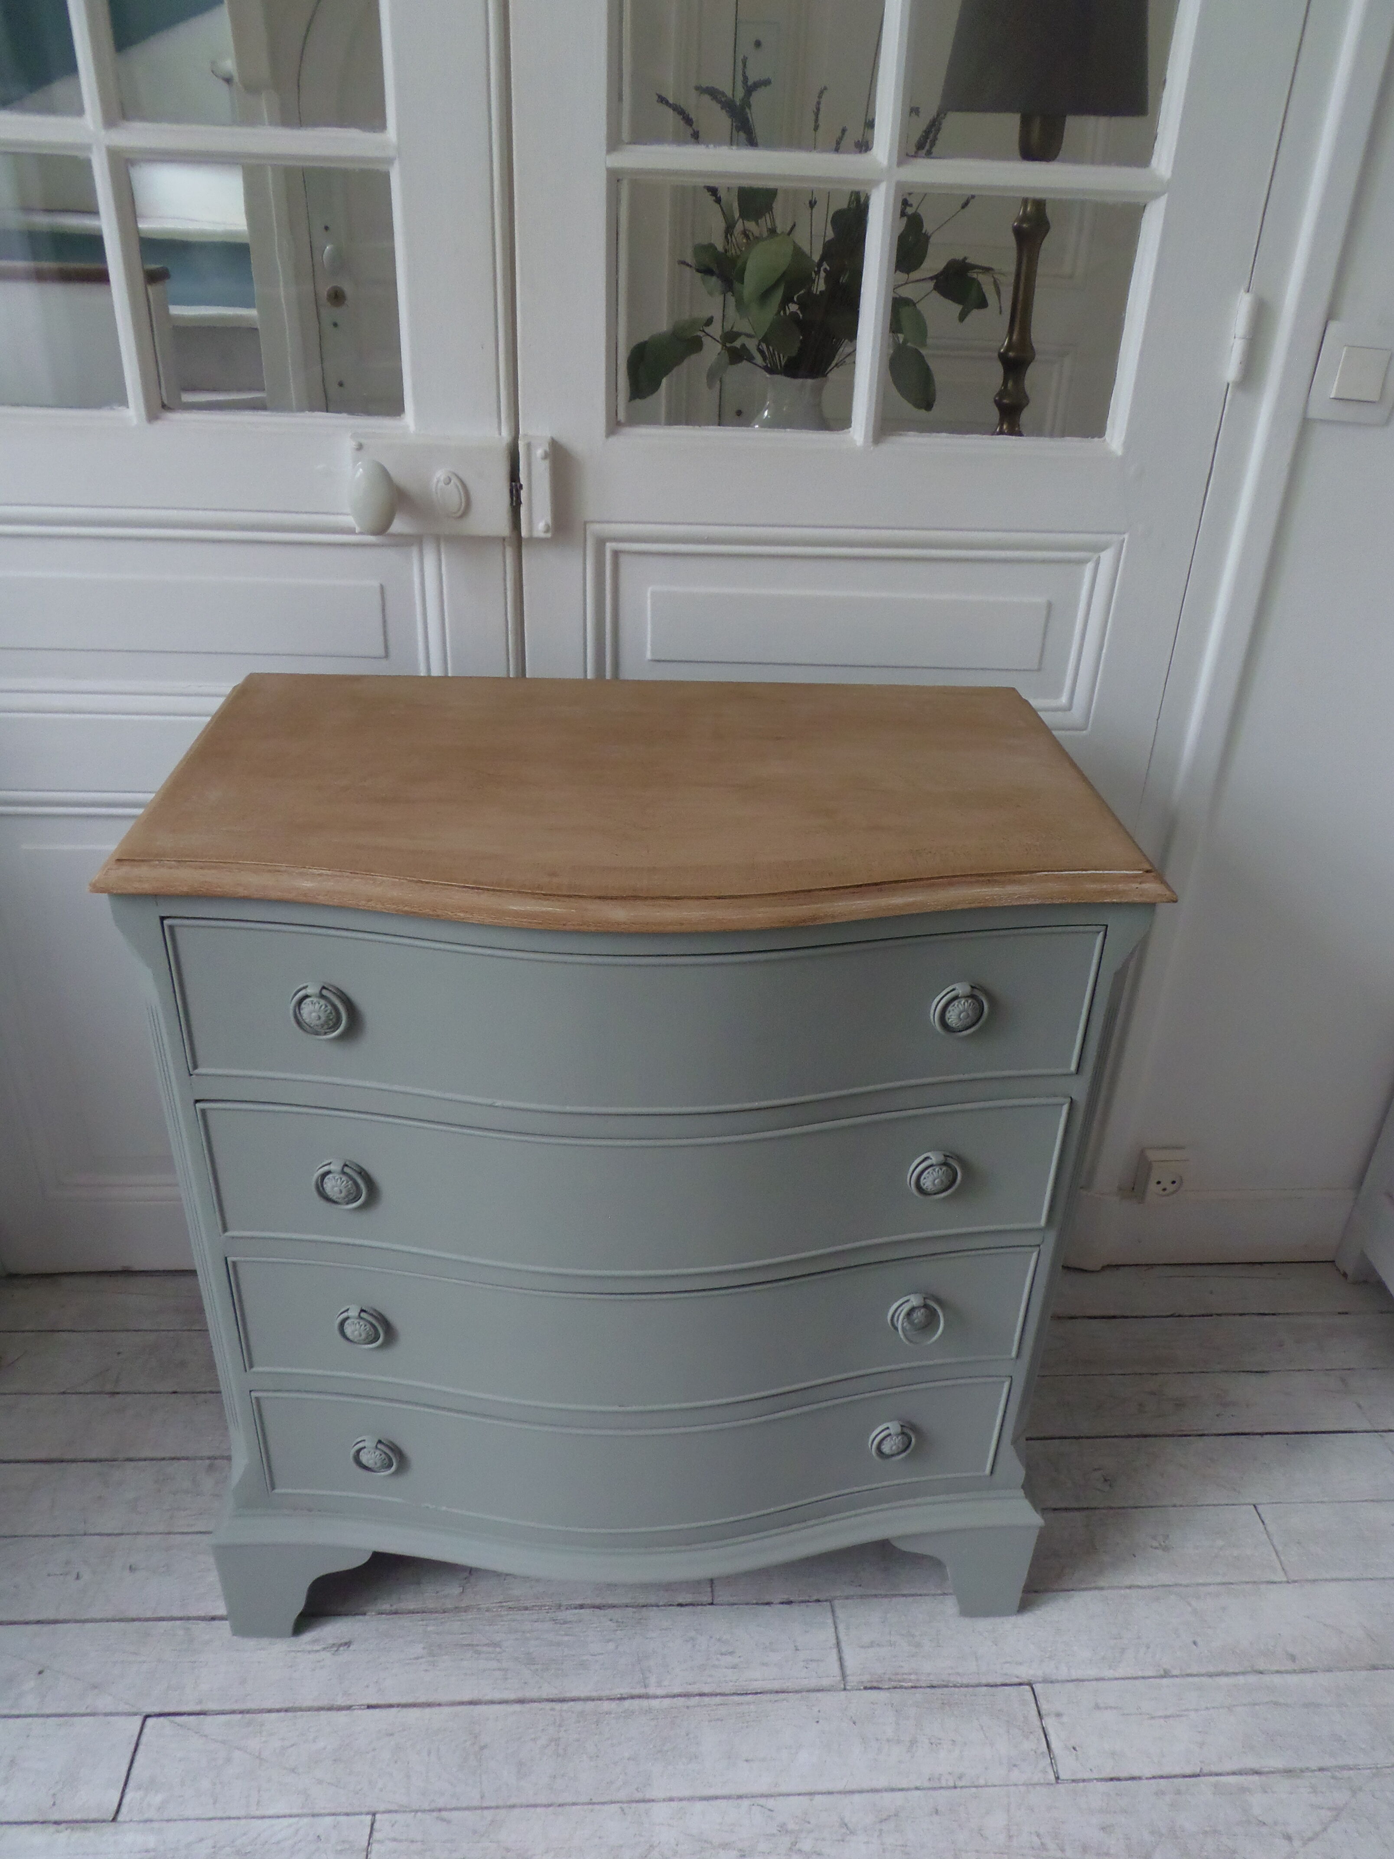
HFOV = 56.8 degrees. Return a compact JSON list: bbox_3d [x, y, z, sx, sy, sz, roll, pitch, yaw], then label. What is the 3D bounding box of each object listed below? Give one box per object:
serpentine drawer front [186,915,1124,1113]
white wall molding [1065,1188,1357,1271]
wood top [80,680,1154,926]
[{"bbox_3d":[-0.036,0.060,0.915,0.659,0.131,0.065,0,30,-4],"label":"serpentine drawer front"},{"bbox_3d":[0.692,0.401,1.744,0.392,0.121,0.021,0,30,-4],"label":"white wall molding"},{"bbox_3d":[-0.041,-0.111,1.002,0.723,0.022,0.433,0,30,-4],"label":"wood top"}]

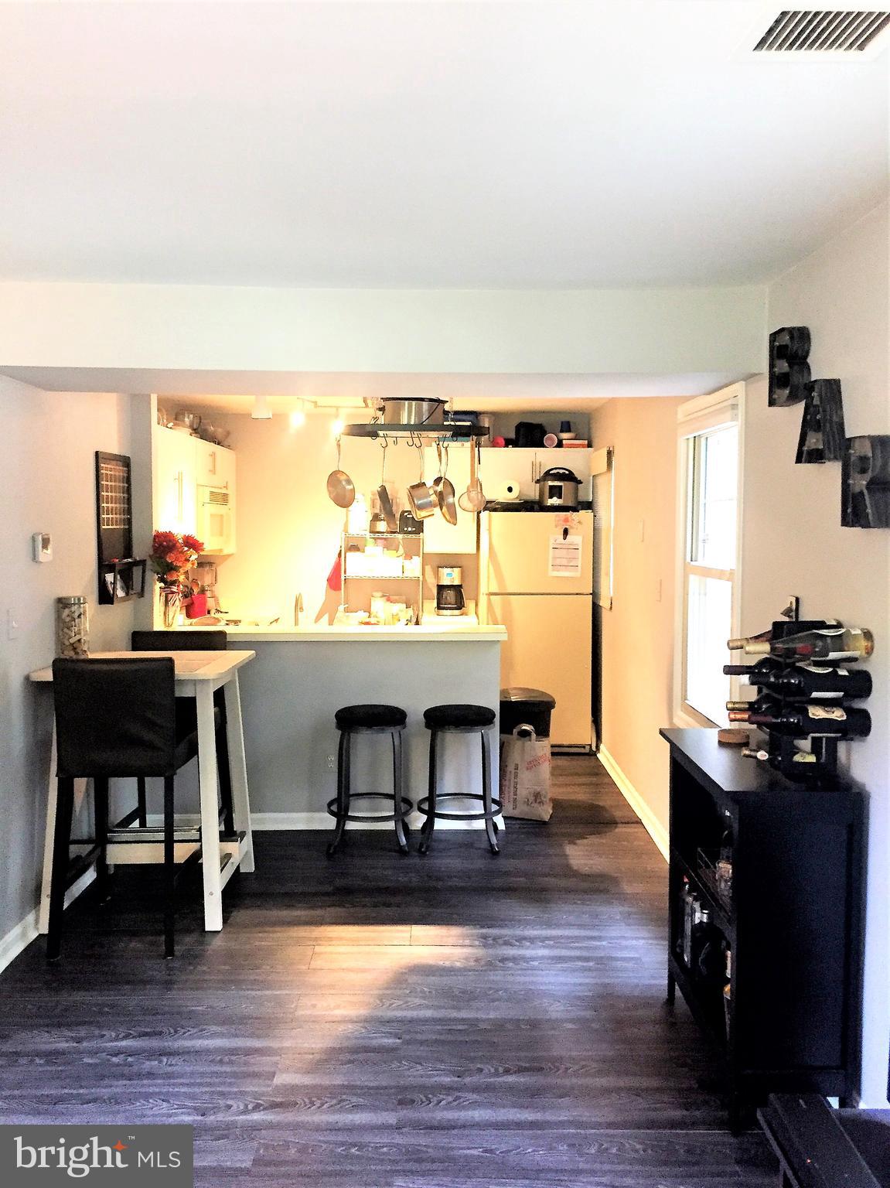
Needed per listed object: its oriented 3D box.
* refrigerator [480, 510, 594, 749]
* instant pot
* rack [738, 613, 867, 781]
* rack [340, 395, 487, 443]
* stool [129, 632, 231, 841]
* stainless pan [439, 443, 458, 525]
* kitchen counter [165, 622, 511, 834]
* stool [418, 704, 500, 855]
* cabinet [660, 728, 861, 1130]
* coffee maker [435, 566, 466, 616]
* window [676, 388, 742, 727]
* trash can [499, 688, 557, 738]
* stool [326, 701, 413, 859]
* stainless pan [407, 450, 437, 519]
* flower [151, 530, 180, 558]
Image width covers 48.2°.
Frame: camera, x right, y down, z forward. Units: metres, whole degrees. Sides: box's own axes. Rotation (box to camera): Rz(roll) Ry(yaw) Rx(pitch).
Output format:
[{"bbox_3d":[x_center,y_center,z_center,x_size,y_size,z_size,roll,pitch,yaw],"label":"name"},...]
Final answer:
[{"bbox_3d":[0.655,0.260,7.296,0.750,1.690,0.740,0,4,0],"label":"refrigerator"},{"bbox_3d":[0.779,-0.728,6.816,0.320,0.300,0.310,1,4,9],"label":"instant pot"},{"bbox_3d":[0.940,0.285,2.666,0.280,0.420,0.250,0,4,0],"label":"rack"},{"bbox_3d":[-0.182,-1.010,5.744,0.840,0.280,0.430,0,4,0],"label":"rack"},{"bbox_3d":[-1.225,0.743,4.452,0.450,1.120,0.540,0,4,0],"label":"stool"},{"bbox_3d":[0.021,-0.603,5.572,0.080,0.440,0.275,-6,3,12],"label":"stainless pan"},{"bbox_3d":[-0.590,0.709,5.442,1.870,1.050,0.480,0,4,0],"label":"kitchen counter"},{"bbox_3d":[0.078,0.919,5.026,0.420,0.690,0.420,0,4,0],"label":"stool"},{"bbox_3d":[0.897,0.943,2.988,0.345,0.925,0.790,0,4,0],"label":"cabinet"},{"bbox_3d":[0.040,-0.020,7.096,0.200,0.355,0.230,0,4,0],"label":"coffee maker"},{"bbox_3d":[1.075,-0.076,4.125,0.080,1.460,1.030,0,4,0],"label":"window"},{"bbox_3d":[0.425,0.863,5.644,0.390,0.650,0.320,0,4,0],"label":"trash can"},{"bbox_3d":[-0.365,0.910,4.905,0.400,0.650,0.400,0,4,0],"label":"stool"},{"bbox_3d":[-0.132,-0.638,5.770,0.125,0.410,0.200,-16,0,-14],"label":"stainless pan"},{"bbox_3d":[-1.515,-0.272,5.394,0.150,0.145,0.130,0,4,0],"label":"flower"}]

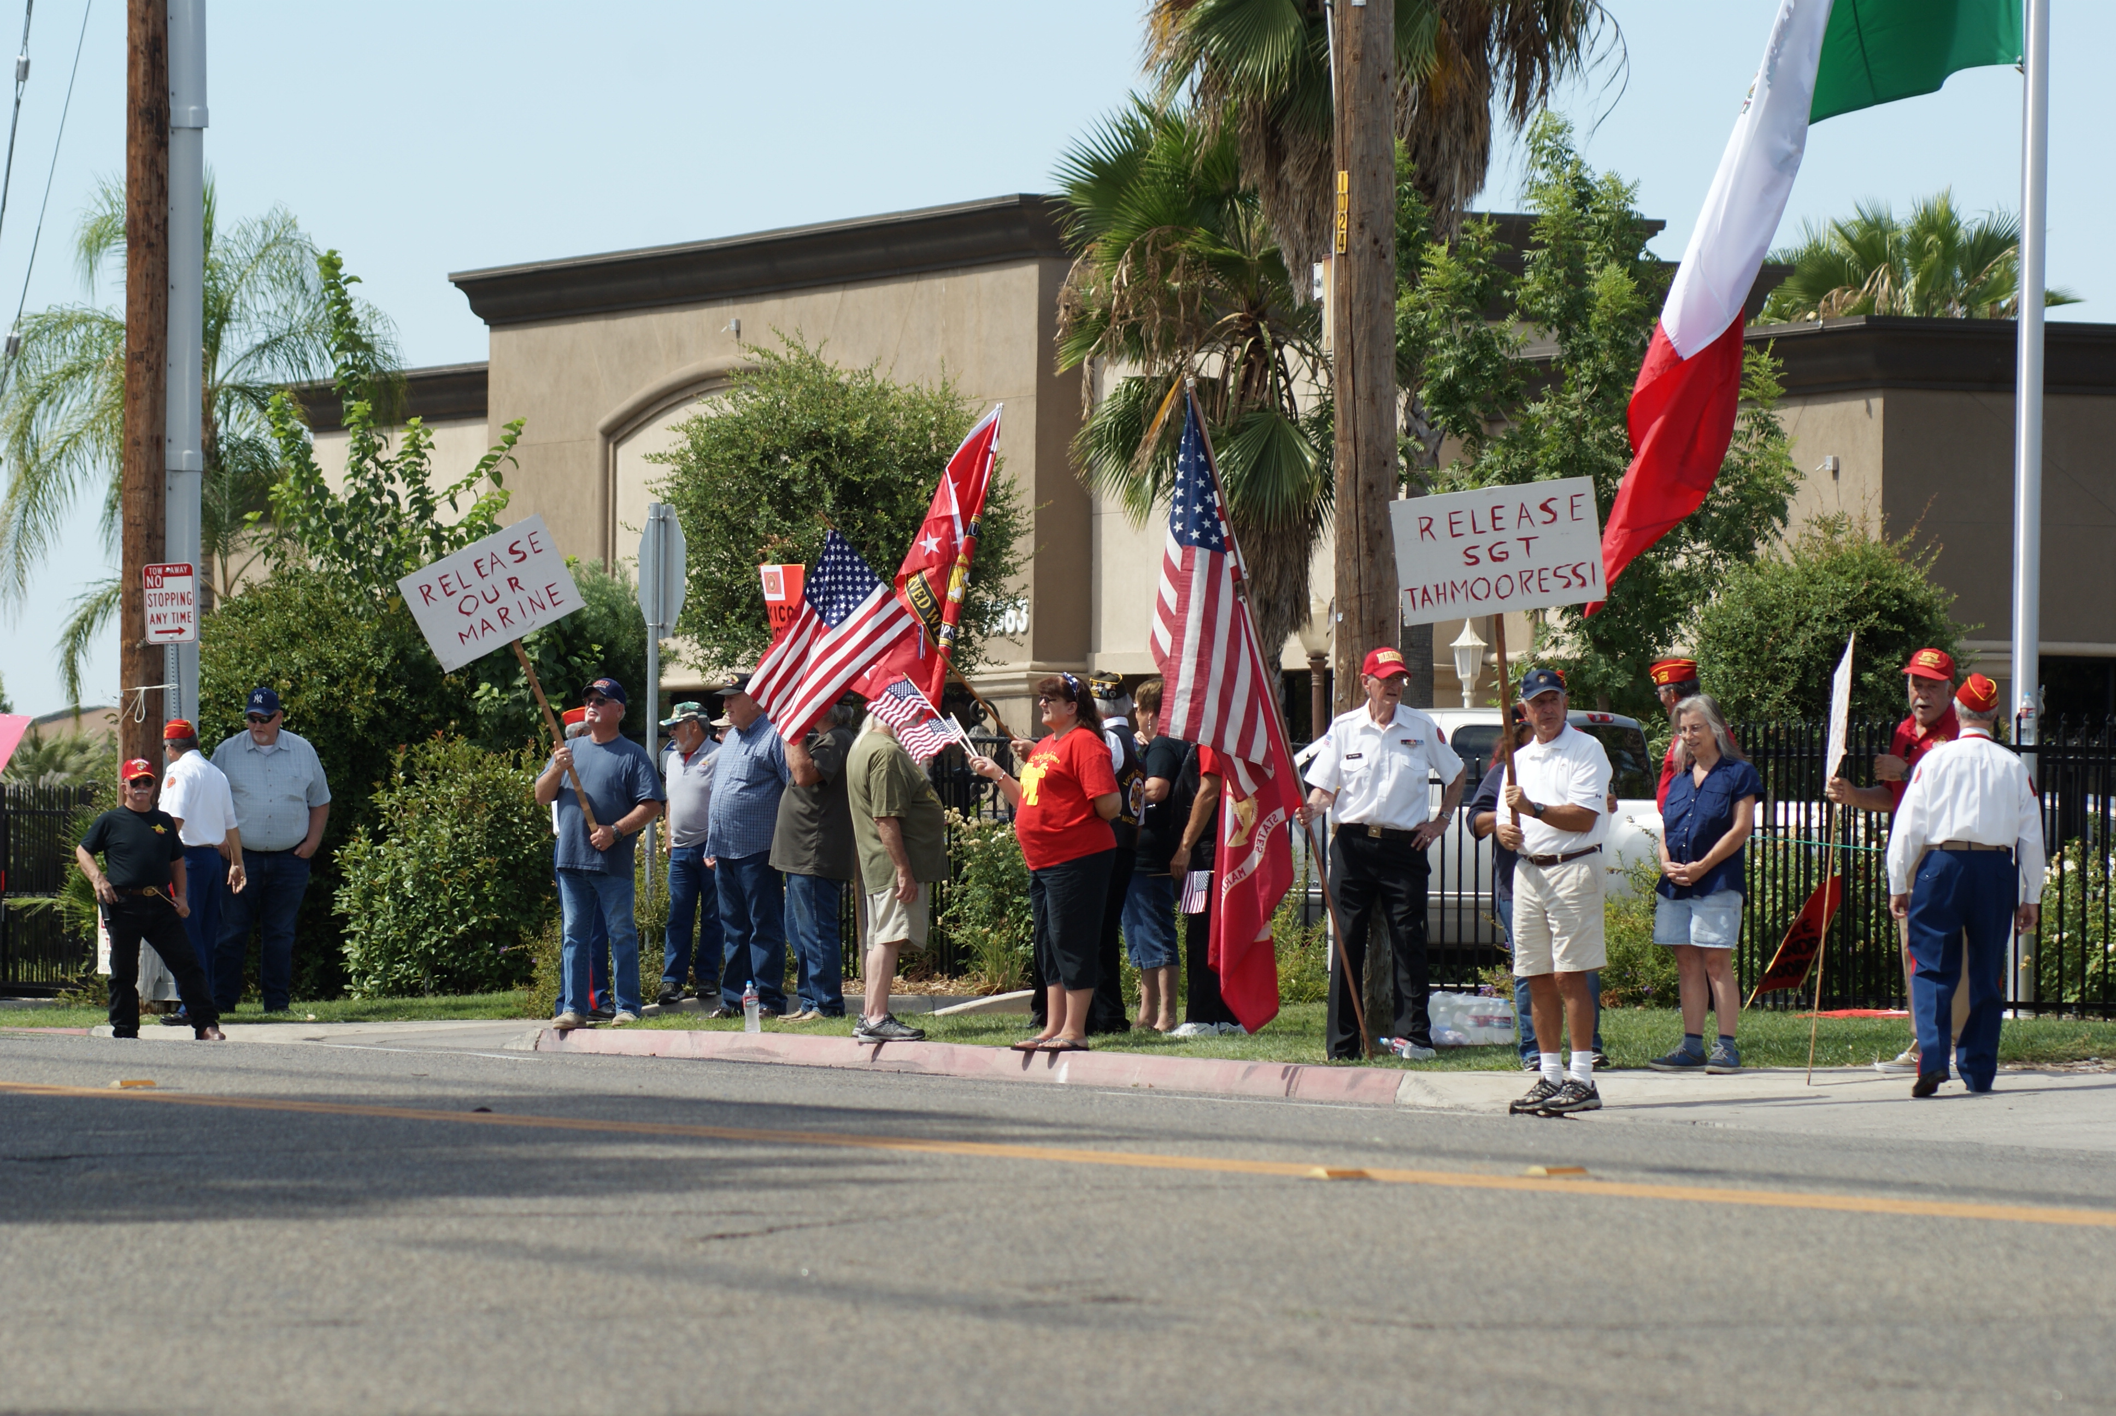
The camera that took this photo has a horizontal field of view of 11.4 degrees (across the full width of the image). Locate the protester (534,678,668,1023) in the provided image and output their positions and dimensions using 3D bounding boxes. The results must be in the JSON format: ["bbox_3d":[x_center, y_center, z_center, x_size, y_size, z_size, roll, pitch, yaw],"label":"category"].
[{"bbox_3d":[-2.382,0.751,55.000,0.660,1.820,0.460,0,0,22],"label":"protester"}]

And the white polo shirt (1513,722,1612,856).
[{"bbox_3d":[2.005,0.332,42.600,0.460,0.560,0.320,0,-1,38],"label":"white polo shirt"}]

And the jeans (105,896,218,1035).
[{"bbox_3d":[-4.996,1.445,59.000,0.600,0.800,0.340,0,-1,-6],"label":"jeans"}]

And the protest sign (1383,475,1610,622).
[{"bbox_3d":[1.810,-0.646,43.600,0.830,0.515,0.015,-8,0,10],"label":"protest sign"}]

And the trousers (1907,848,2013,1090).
[{"bbox_3d":[3.744,1.082,43.900,0.440,1.000,0.370,0,0,-3],"label":"trousers"}]

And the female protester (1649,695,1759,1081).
[{"bbox_3d":[2.796,0.761,46.000,0.480,1.640,0.370,0,-1,35],"label":"female protester"}]

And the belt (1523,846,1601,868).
[{"bbox_3d":[2.018,0.598,42.600,0.360,0.090,0.290,0,-1,37],"label":"belt"}]

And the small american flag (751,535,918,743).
[{"bbox_3d":[-1.170,-0.339,50.500,0.820,0.630,0.200,-43,0,0],"label":"small american flag"}]

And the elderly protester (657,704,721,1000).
[{"bbox_3d":[-2.050,0.809,59.300,0.480,1.690,0.350,0,-1,33],"label":"elderly protester"}]

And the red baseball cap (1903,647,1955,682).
[{"bbox_3d":[3.787,-0.190,46.000,0.190,0.145,0.280,0,-1,23],"label":"red baseball cap"}]

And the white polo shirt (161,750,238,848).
[{"bbox_3d":[-4.905,0.519,60.500,0.480,0.570,0.320,0,-1,-34],"label":"white polo shirt"}]

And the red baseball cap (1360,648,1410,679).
[{"bbox_3d":[1.400,-0.191,45.300,0.180,0.140,0.260,1,-1,-37],"label":"red baseball cap"}]

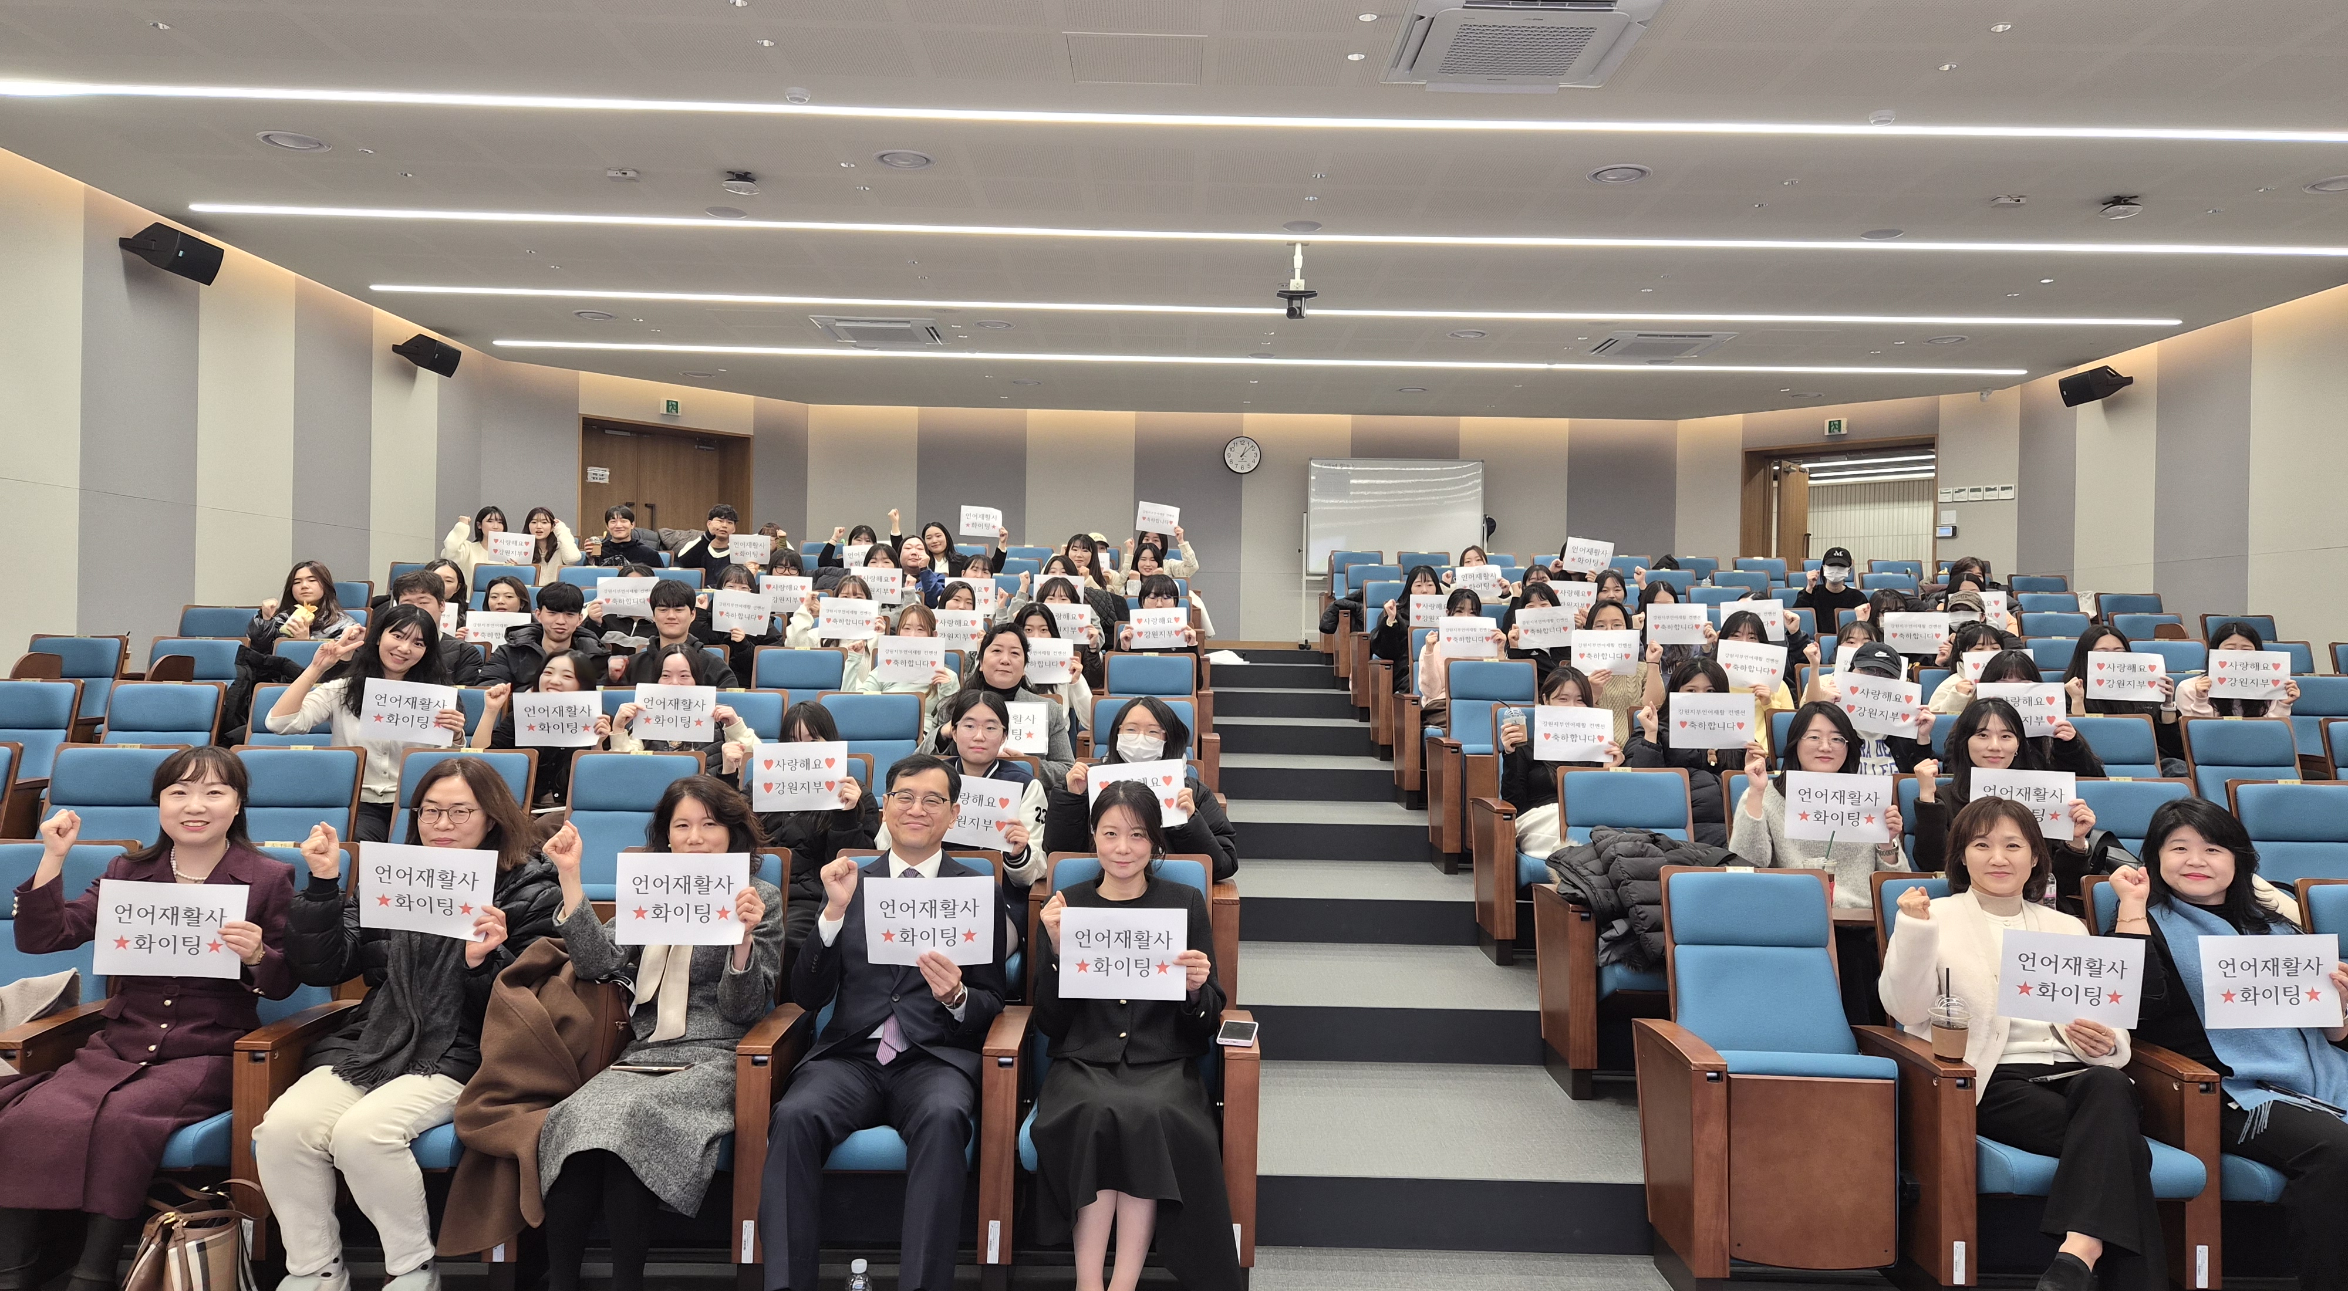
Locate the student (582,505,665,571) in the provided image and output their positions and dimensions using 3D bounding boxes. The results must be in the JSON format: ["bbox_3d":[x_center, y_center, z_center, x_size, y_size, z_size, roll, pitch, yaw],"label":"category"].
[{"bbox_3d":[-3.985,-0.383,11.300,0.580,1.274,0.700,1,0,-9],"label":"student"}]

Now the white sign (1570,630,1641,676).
[{"bbox_3d":[1.968,0.032,7.100,0.297,0.210,0.012,1,-8,13],"label":"white sign"}]

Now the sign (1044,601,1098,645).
[{"bbox_3d":[-0.574,-0.113,8.350,0.297,0.210,0.020,2,0,-3],"label":"sign"}]

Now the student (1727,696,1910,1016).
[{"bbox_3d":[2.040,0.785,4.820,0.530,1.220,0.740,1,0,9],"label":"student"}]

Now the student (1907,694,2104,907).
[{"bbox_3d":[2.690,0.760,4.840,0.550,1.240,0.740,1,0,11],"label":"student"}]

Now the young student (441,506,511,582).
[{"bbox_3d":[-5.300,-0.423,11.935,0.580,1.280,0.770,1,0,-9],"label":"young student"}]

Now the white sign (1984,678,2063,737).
[{"bbox_3d":[3.180,0.242,5.850,0.297,0.210,0.012,1,-5,25],"label":"white sign"}]

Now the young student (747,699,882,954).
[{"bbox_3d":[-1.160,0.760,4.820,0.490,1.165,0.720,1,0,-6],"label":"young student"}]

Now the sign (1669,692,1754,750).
[{"bbox_3d":[2.002,0.282,5.800,0.297,0.210,0.012,1,-5,16],"label":"sign"}]

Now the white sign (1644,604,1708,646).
[{"bbox_3d":[2.630,-0.109,8.130,0.297,0.210,0.020,0,0,16],"label":"white sign"}]

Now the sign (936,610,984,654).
[{"bbox_3d":[-1.149,-0.077,8.250,0.297,0.210,0.020,1,0,-5],"label":"sign"}]

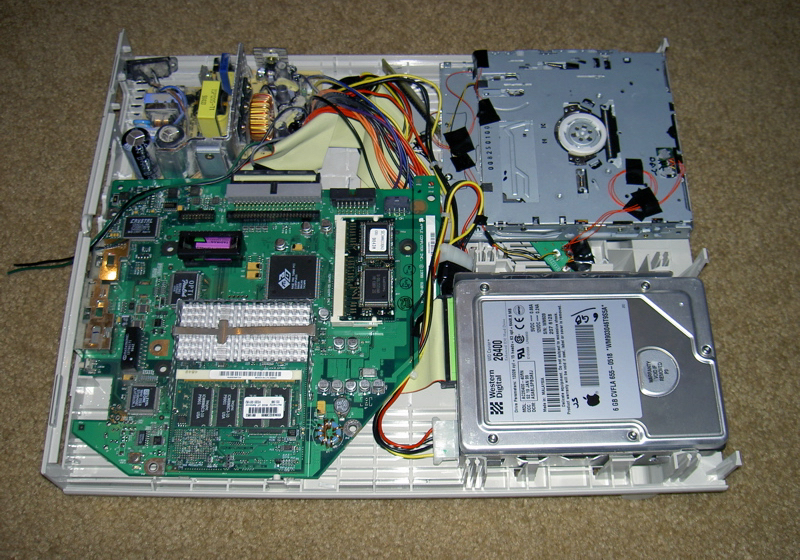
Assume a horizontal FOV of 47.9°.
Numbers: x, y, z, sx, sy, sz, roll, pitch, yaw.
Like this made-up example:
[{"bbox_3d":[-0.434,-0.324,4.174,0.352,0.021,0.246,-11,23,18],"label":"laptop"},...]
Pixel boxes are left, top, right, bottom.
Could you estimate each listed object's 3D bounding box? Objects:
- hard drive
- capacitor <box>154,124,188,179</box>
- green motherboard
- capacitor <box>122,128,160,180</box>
[{"bbox_3d":[0.106,0.051,0.523,0.147,0.025,0.102,-1,65,0],"label":"hard drive"},{"bbox_3d":[-0.144,-0.082,0.585,0.018,0.040,0.018,-1,65,0],"label":"capacitor"},{"bbox_3d":[-0.080,0.017,0.521,0.210,0.028,0.190,-1,65,0],"label":"green motherboard"},{"bbox_3d":[-0.166,-0.081,0.584,0.018,0.040,0.018,-1,65,0],"label":"capacitor"}]

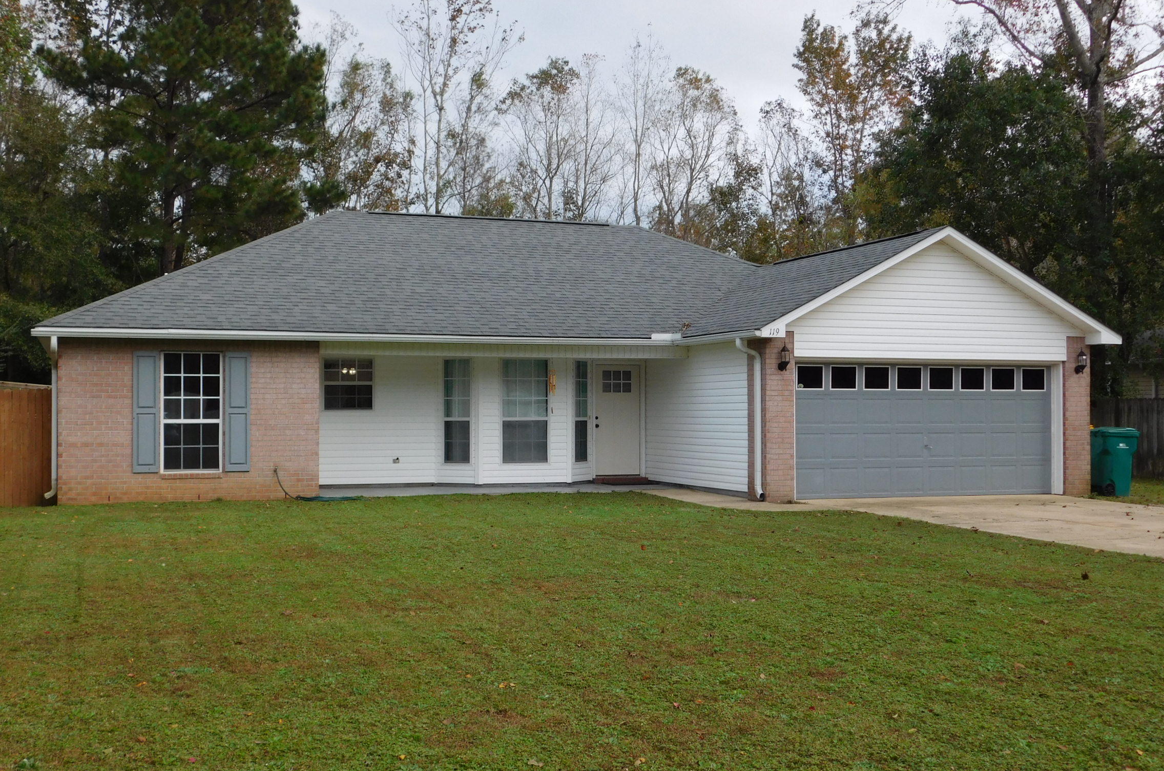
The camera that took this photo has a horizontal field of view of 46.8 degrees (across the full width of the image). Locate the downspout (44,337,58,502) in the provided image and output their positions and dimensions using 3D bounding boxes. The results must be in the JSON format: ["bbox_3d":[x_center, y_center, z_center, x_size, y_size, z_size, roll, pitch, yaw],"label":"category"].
[{"bbox_3d":[-7.803,0.492,19.776,0.180,2.400,0.500,0,-1,-19],"label":"downspout"}]

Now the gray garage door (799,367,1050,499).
[{"bbox_3d":[5.514,0.734,21.609,4.840,2.140,0.070,0,-1,-19],"label":"gray garage door"}]

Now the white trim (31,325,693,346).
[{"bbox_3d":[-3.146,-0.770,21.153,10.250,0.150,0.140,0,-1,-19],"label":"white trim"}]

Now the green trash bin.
[{"bbox_3d":[9.100,1.320,23.294,0.780,1.170,0.700,0,-1,-8],"label":"green trash bin"}]

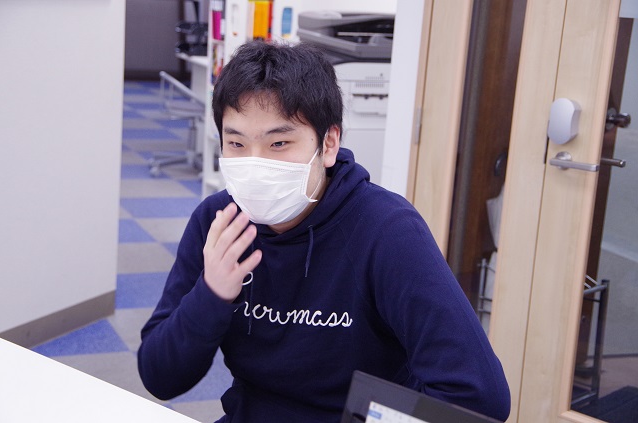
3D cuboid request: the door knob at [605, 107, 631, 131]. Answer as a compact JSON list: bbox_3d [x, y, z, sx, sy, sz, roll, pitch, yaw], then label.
[{"bbox_3d":[1.010,-0.310,4.300,0.064,0.073,0.073,11,14,29],"label":"door knob"}]

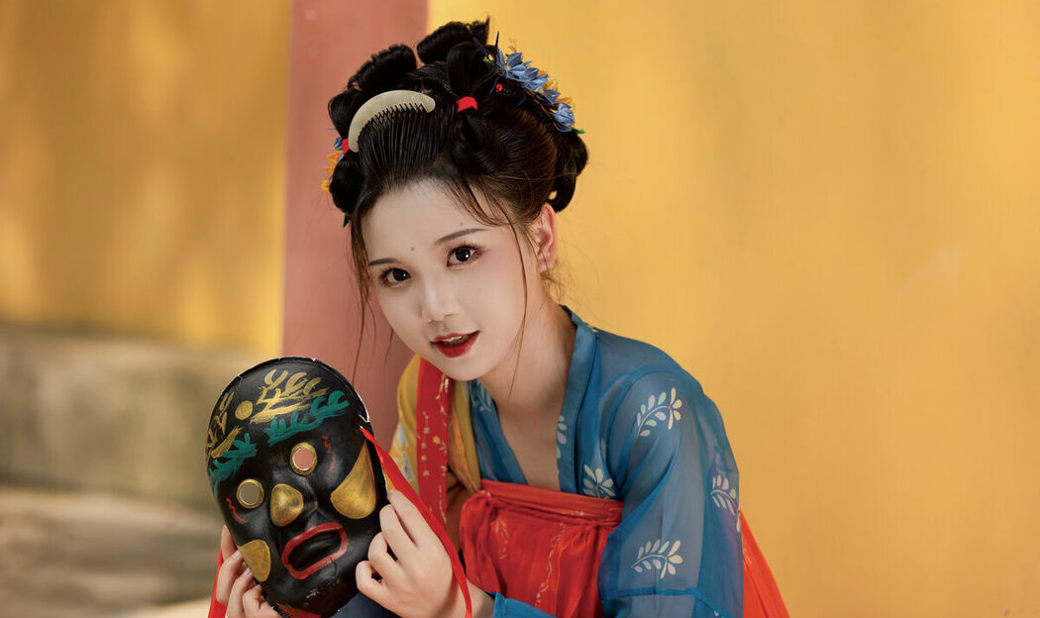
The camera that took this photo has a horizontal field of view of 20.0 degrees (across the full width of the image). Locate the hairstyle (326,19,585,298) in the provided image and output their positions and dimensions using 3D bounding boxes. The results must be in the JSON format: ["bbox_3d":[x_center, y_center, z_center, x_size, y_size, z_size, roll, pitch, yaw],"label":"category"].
[{"bbox_3d":[-0.053,-0.114,2.530,0.210,0.235,0.235,-18,8,22],"label":"hairstyle"}]

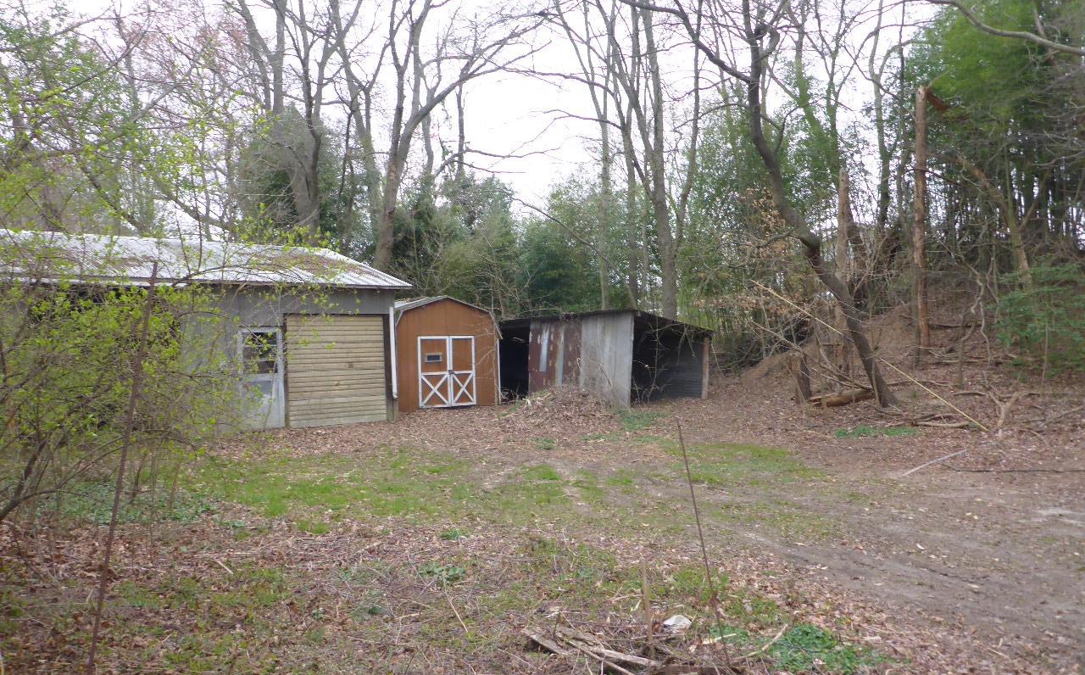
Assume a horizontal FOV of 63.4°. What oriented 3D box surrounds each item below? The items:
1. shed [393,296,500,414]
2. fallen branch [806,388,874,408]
[{"bbox_3d":[-3.000,0.340,22.300,2.850,2.750,2.900,-1,2,-30],"label":"shed"},{"bbox_3d":[7.250,1.460,21.300,2.100,0.320,0.350,-1,2,-27],"label":"fallen branch"}]

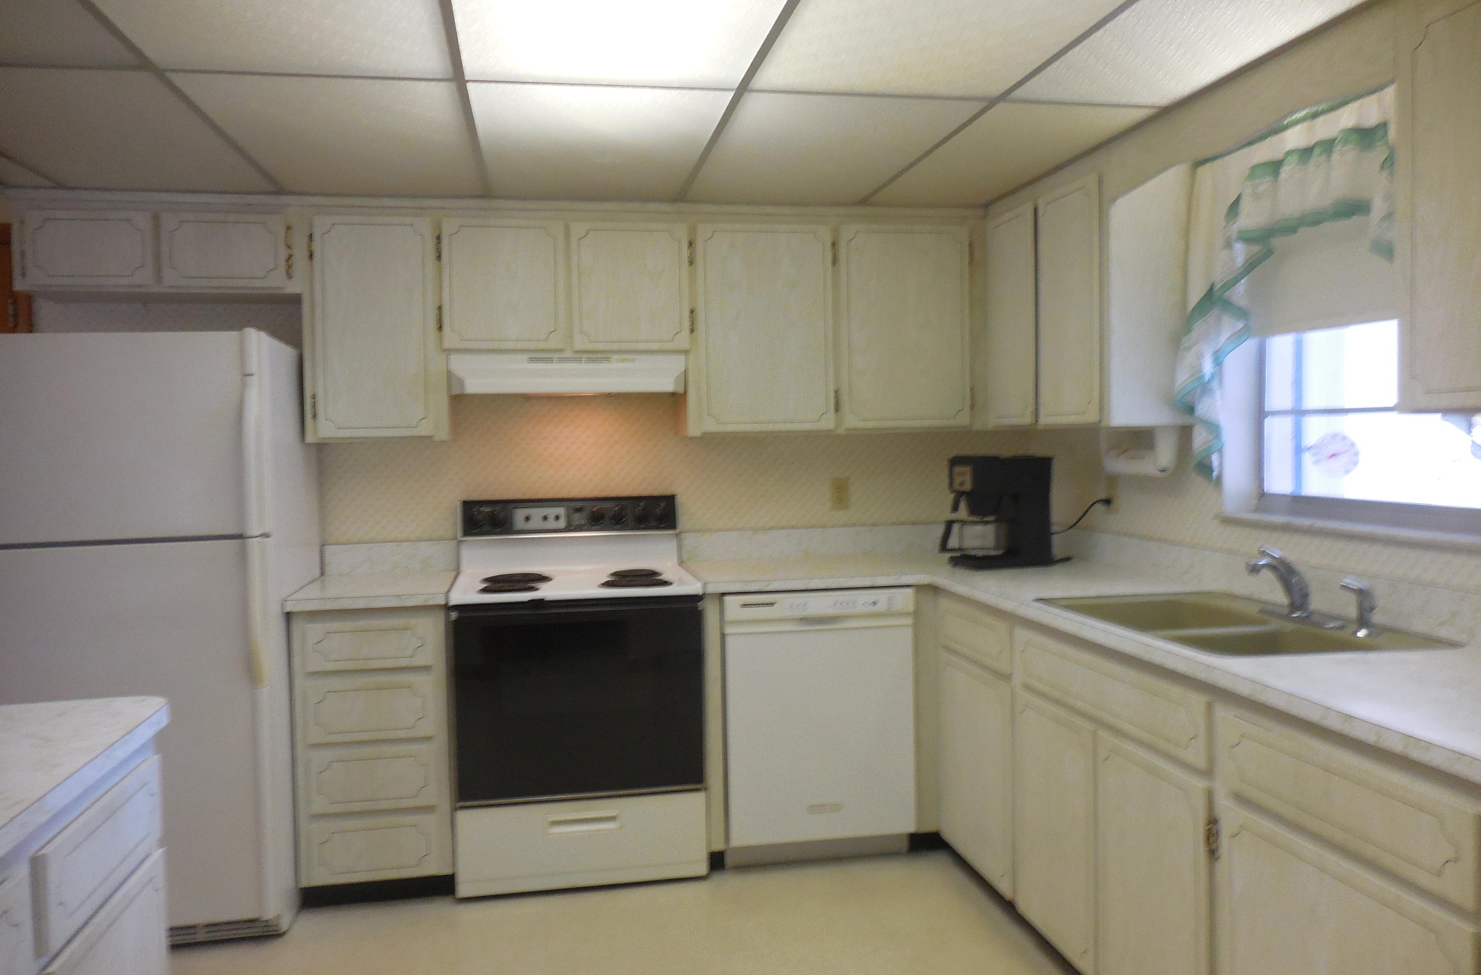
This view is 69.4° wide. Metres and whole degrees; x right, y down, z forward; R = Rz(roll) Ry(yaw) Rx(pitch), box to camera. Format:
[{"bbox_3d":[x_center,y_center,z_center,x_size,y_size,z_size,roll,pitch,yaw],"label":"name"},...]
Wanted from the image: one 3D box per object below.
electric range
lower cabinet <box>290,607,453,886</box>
[{"bbox_3d":[-0.532,0.624,3.507,0.756,1.156,0.630,-2,2,-10],"label":"electric range"},{"bbox_3d":[-1.127,0.747,3.419,0.435,0.815,0.610,-2,2,-10],"label":"lower cabinet"}]

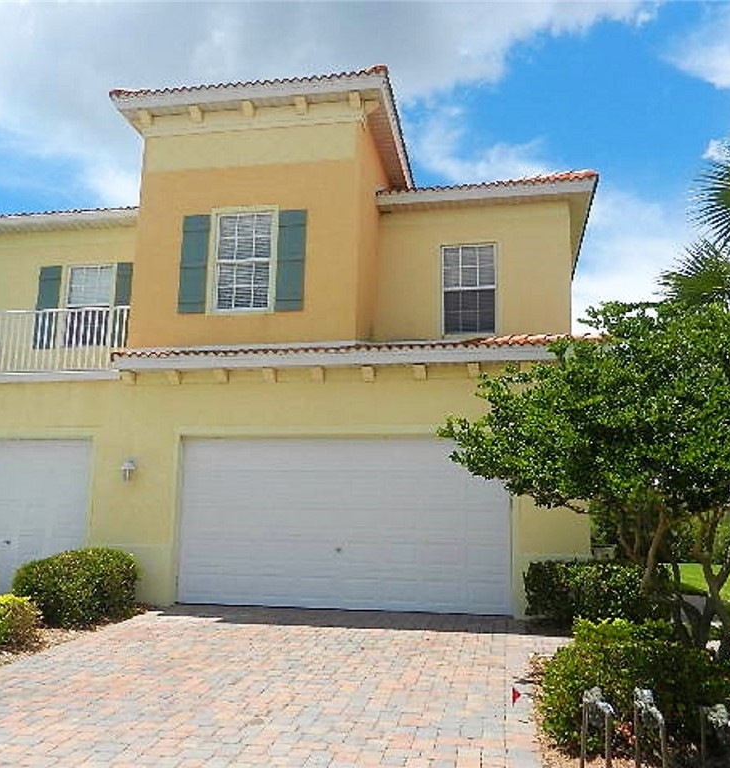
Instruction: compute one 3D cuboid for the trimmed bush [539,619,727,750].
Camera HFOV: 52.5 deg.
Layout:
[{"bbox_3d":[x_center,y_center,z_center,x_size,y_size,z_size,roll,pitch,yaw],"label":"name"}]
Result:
[{"bbox_3d":[1.933,2.148,5.374,1.300,0.680,1.400,-1,-9,10],"label":"trimmed bush"}]

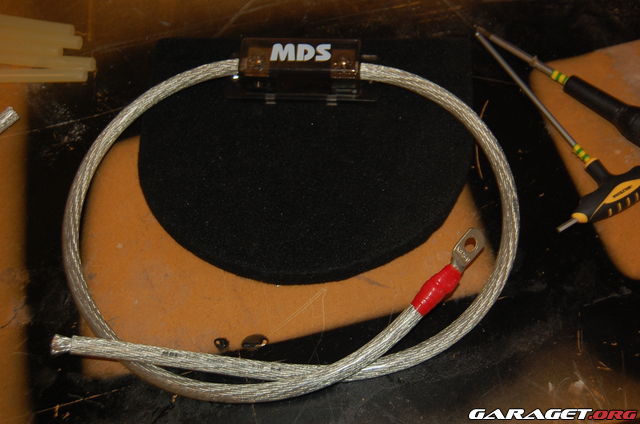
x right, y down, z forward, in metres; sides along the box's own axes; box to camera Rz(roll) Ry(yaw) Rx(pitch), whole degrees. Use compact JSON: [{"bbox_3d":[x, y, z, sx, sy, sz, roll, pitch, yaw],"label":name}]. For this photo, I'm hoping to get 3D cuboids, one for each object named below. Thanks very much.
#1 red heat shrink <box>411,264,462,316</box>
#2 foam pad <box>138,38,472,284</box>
[{"bbox_3d":[0.082,0.054,0.560,0.017,0.015,0.043,38,65,22],"label":"red heat shrink"},{"bbox_3d":[-0.006,-0.049,0.628,0.273,0.014,0.230,0,57,0],"label":"foam pad"}]

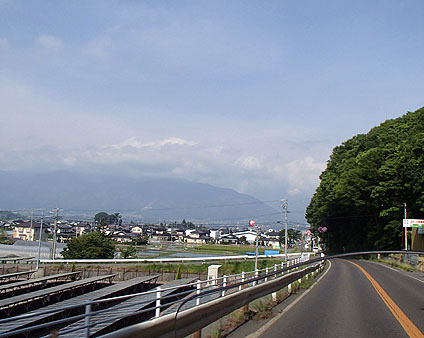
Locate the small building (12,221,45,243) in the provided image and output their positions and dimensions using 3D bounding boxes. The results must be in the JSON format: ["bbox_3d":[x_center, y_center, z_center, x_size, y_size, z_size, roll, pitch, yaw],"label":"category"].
[{"bbox_3d":[-70.723,24.481,174.000,9.100,7.500,8.600,1,-6,10],"label":"small building"}]

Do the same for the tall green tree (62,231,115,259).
[{"bbox_3d":[-23.658,14.805,86.000,10.300,5.400,9.600,4,-6,-14],"label":"tall green tree"}]

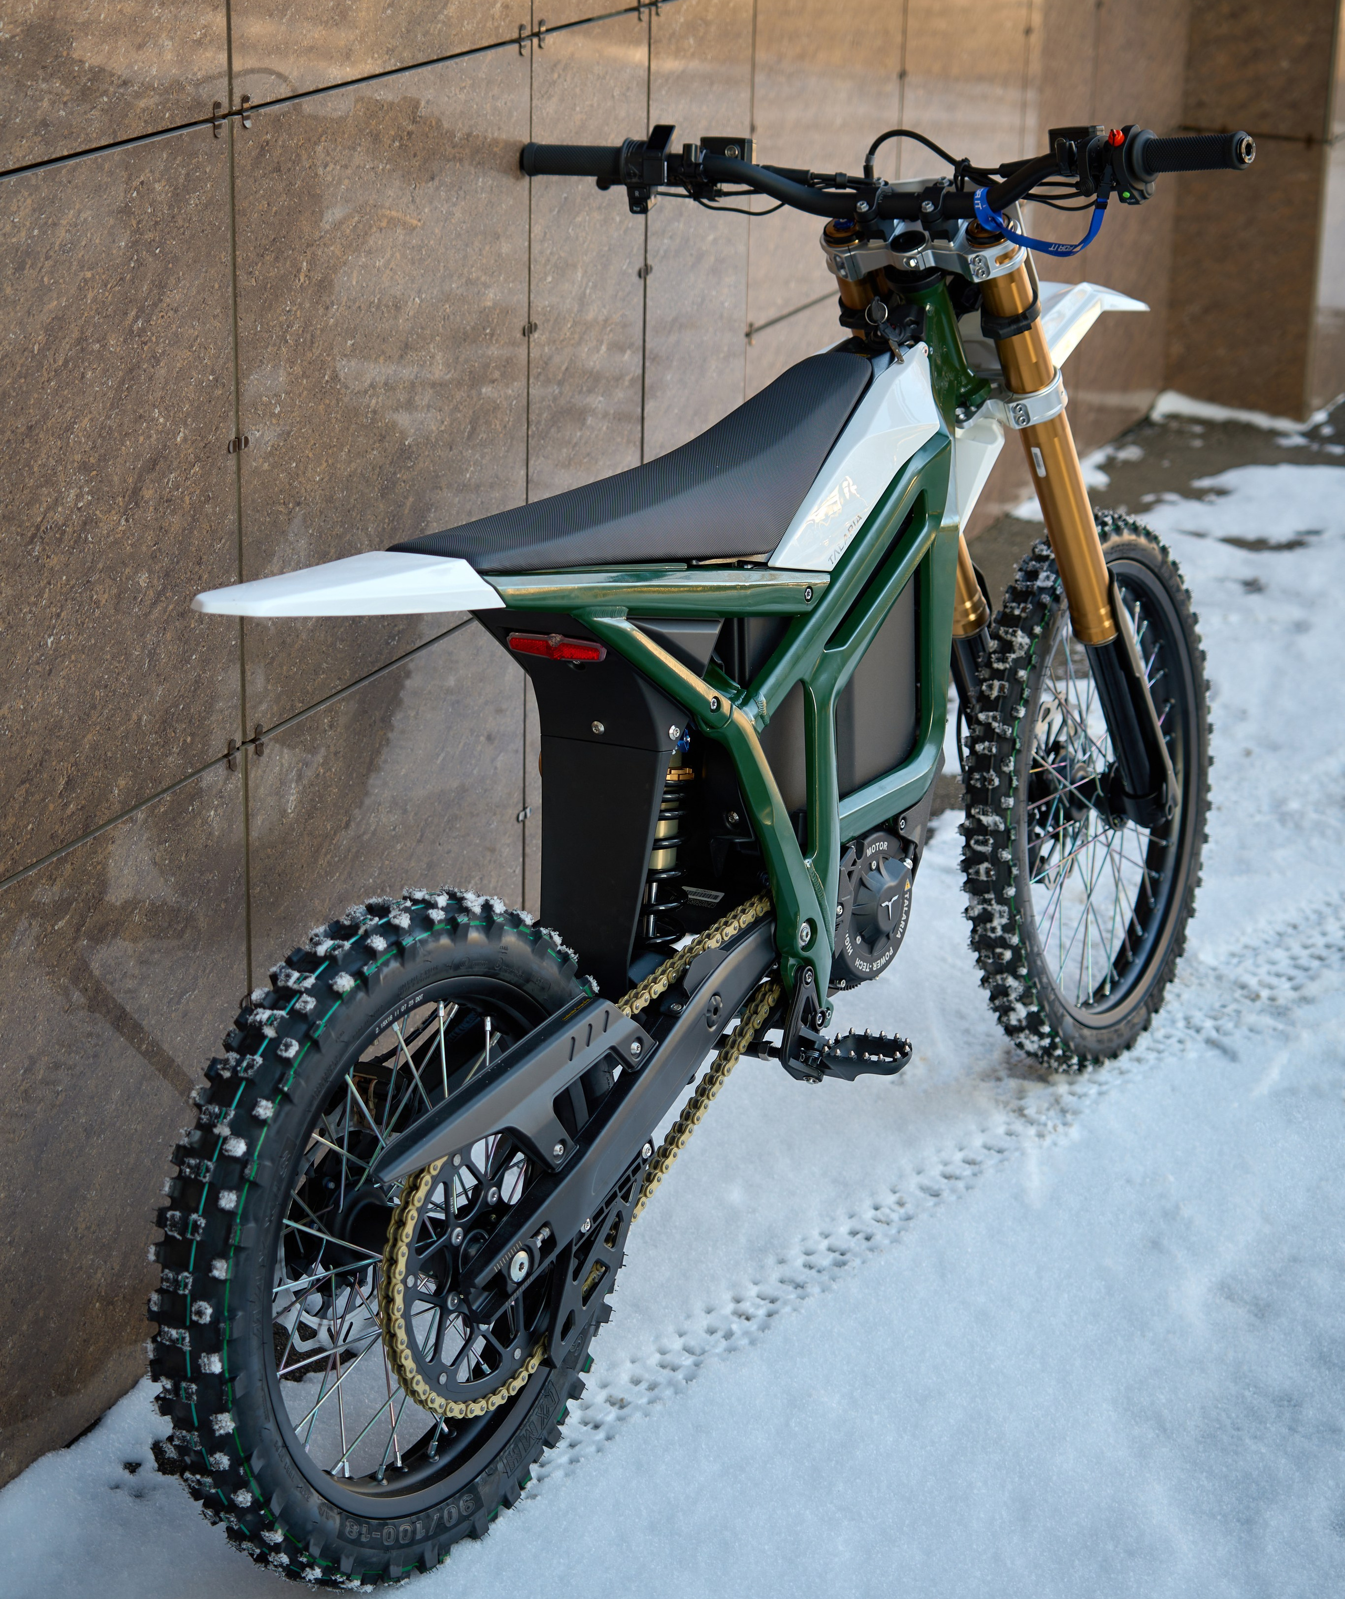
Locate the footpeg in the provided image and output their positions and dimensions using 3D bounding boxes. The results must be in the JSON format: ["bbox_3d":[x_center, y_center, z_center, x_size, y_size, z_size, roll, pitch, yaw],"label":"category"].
[{"bbox_3d":[0.186,0.248,3.200,0.102,0.035,0.053,9,21,33],"label":"footpeg"}]

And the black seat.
[{"bbox_3d":[-0.017,-0.287,3.085,0.185,0.150,0.720,9,21,33],"label":"black seat"}]

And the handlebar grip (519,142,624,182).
[{"bbox_3d":[-0.107,-0.672,3.479,0.124,0.037,0.037,7,20,27],"label":"handlebar grip"}]

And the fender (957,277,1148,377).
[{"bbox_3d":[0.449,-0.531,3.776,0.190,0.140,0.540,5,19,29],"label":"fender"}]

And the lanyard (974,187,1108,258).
[{"bbox_3d":[0.360,-0.575,3.305,0.150,0.080,0.055,5,19,29],"label":"lanyard"}]

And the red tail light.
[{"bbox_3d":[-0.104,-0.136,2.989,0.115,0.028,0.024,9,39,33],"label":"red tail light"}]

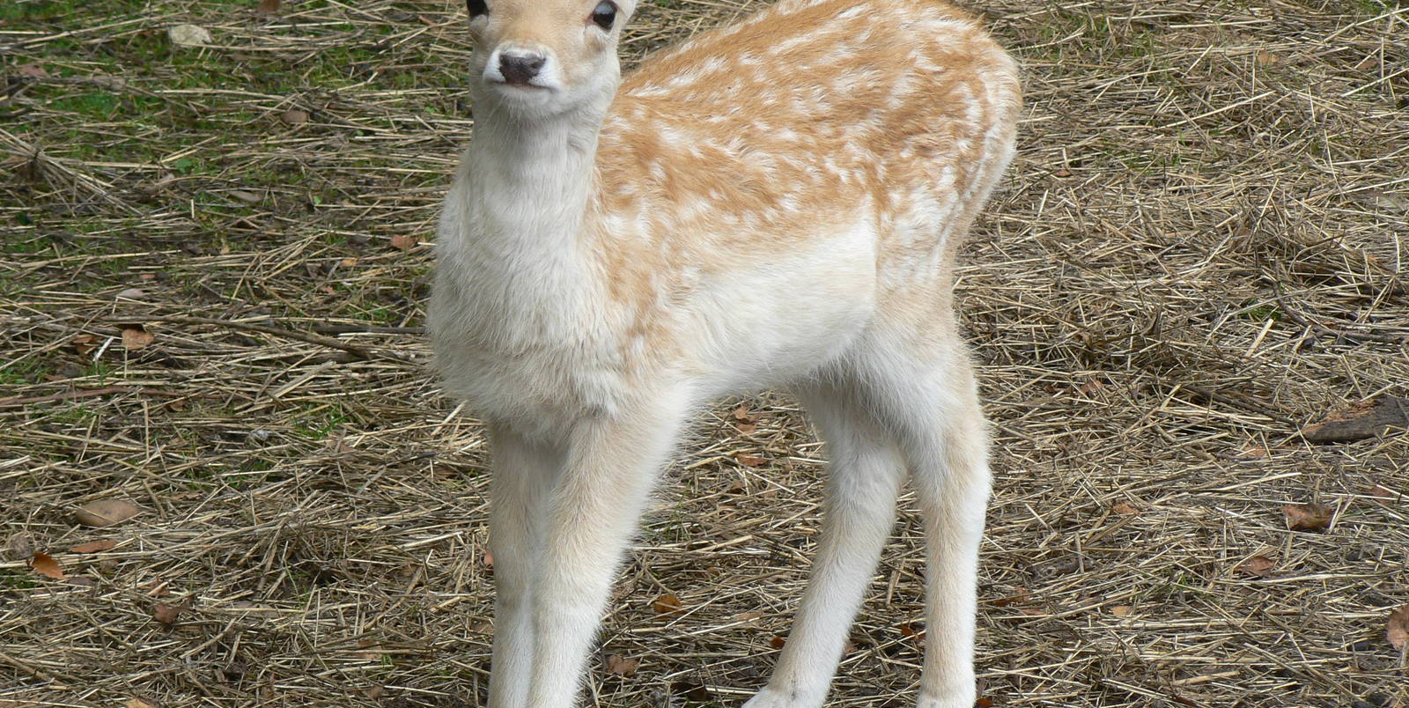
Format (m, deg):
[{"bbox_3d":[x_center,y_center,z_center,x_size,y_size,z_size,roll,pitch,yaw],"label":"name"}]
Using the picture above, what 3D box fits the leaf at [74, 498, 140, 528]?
[{"bbox_3d":[-0.435,0.116,5.641,0.048,0.013,0.032,0,17,0],"label":"leaf"}]

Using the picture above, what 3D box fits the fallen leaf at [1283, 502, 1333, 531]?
[{"bbox_3d":[0.440,0.118,5.635,0.037,0.013,0.029,0,17,0],"label":"fallen leaf"}]

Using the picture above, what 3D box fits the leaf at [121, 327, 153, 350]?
[{"bbox_3d":[-0.446,-0.012,6.079,0.026,0.010,0.030,0,17,0],"label":"leaf"}]

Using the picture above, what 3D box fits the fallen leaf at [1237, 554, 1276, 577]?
[{"bbox_3d":[0.395,0.151,5.531,0.028,0.008,0.028,0,17,0],"label":"fallen leaf"}]

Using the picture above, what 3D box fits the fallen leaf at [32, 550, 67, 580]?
[{"bbox_3d":[-0.468,0.151,5.526,0.025,0.012,0.028,0,17,0],"label":"fallen leaf"}]

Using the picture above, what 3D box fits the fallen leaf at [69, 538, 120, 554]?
[{"bbox_3d":[-0.440,0.139,5.579,0.036,0.006,0.019,0,17,0],"label":"fallen leaf"}]

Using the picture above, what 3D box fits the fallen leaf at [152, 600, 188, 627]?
[{"bbox_3d":[-0.375,0.182,5.421,0.025,0.012,0.026,0,17,0],"label":"fallen leaf"}]

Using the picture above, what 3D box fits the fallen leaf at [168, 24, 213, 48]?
[{"bbox_3d":[-0.466,-0.288,7.004,0.041,0.013,0.038,0,17,0],"label":"fallen leaf"}]

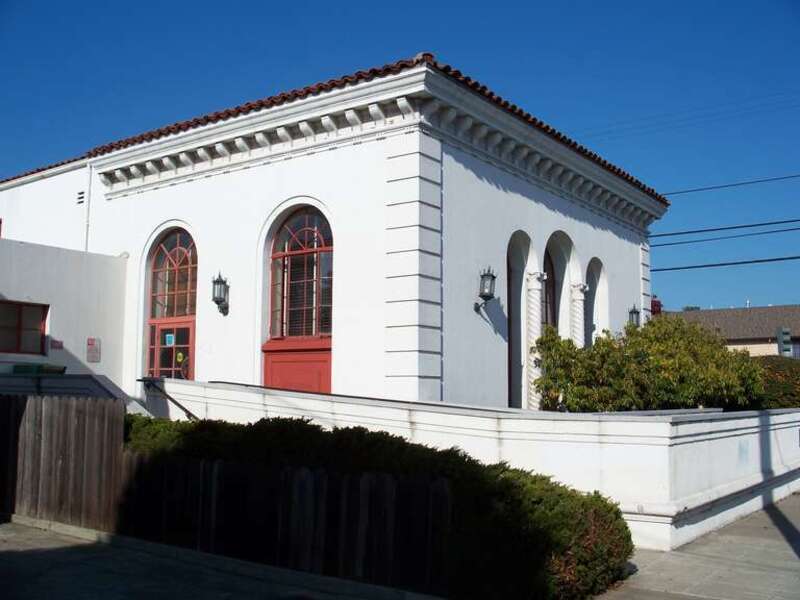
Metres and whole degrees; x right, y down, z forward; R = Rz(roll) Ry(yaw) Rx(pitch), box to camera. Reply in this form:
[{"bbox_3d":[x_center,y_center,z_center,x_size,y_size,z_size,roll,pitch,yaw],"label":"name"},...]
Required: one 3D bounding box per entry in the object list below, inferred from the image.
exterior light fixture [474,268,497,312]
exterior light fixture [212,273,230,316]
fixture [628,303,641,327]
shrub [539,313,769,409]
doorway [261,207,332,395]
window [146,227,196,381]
[{"bbox_3d":[1.414,-0.173,14.130,0.325,0.768,0.246,-5,-8,35],"label":"exterior light fixture"},{"bbox_3d":[-3.136,-0.101,15.097,0.246,0.778,0.295,-5,-8,35],"label":"exterior light fixture"},{"bbox_3d":[5.300,0.479,19.519,0.325,0.768,0.246,-5,-8,35],"label":"fixture"},{"bbox_3d":[4.654,1.469,15.449,2.658,2.462,5.908,-5,-8,35],"label":"shrub"},{"bbox_3d":[-1.744,0.055,15.045,1.629,3.518,0.239,-4,-8,35],"label":"doorway"},{"bbox_3d":[-4.268,0.496,16.183,1.477,3.722,0.276,-5,-8,35],"label":"window"}]

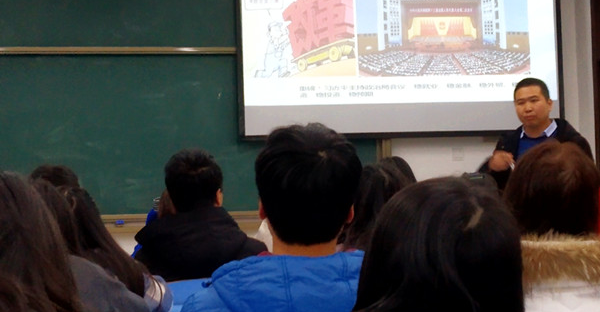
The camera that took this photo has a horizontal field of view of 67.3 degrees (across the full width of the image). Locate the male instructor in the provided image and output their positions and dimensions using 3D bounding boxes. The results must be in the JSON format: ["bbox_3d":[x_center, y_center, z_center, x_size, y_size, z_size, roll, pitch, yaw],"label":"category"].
[{"bbox_3d":[1.188,0.457,2.212,0.560,1.700,0.400,-4,-4,43],"label":"male instructor"}]

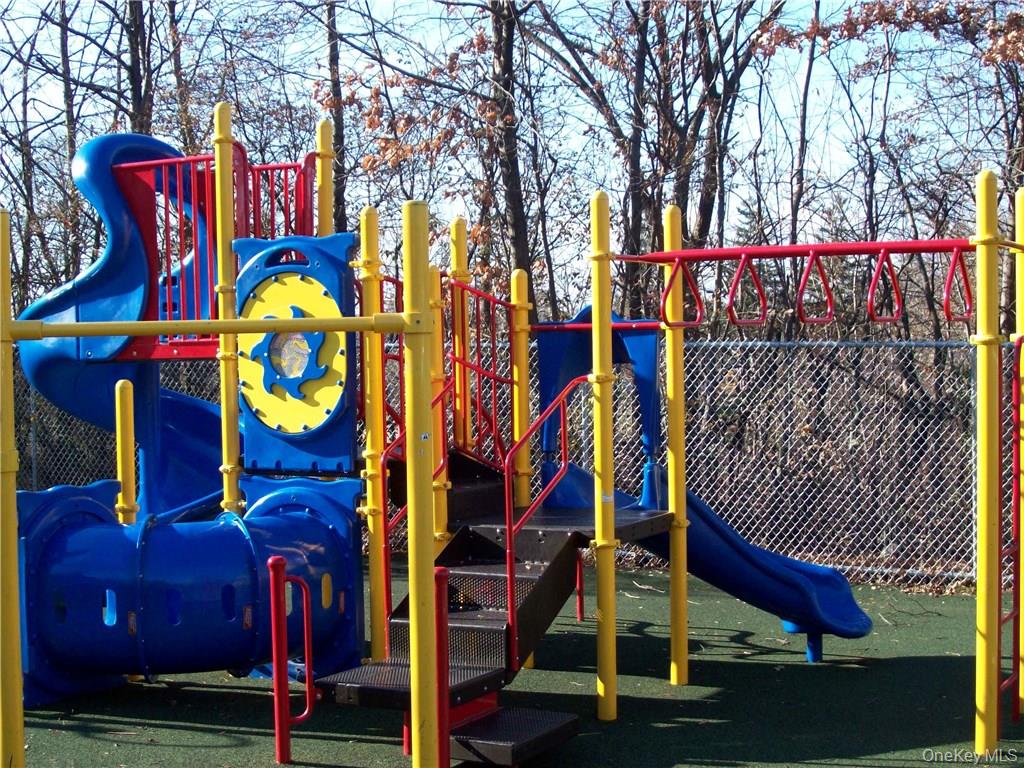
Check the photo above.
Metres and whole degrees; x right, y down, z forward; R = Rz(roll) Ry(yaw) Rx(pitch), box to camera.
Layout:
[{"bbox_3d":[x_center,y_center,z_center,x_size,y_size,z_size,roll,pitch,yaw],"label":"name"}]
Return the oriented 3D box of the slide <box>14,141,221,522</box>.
[{"bbox_3d":[-2.193,0.046,10.163,1.950,3.080,1.650,0,2,28],"label":"slide"}]

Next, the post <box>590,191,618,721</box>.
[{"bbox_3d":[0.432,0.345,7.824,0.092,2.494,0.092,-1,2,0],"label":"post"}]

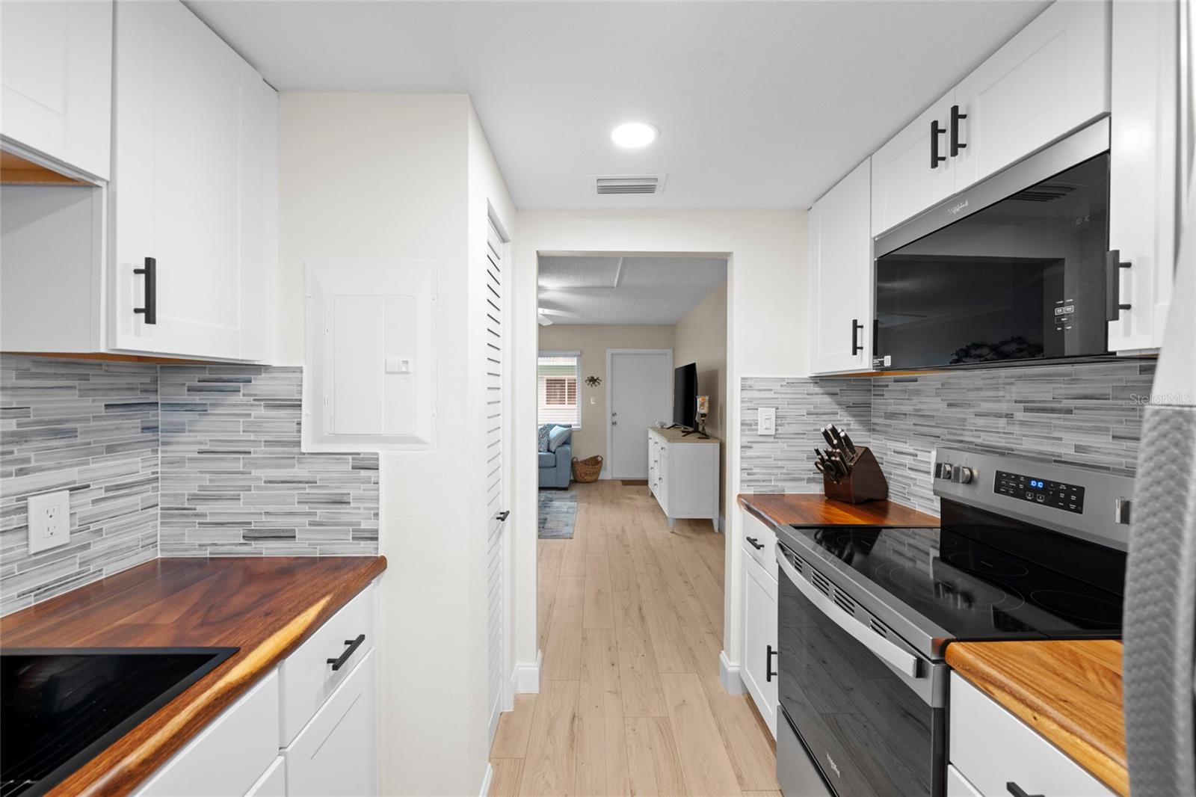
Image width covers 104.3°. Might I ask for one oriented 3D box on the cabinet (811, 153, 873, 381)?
[{"bbox_3d":[1.108,-0.479,1.896,0.290,0.760,0.455,0,1,-1],"label":"cabinet"}]

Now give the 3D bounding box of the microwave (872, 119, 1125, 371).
[{"bbox_3d":[1.122,-0.328,1.289,0.282,0.468,0.753,0,1,-1],"label":"microwave"}]

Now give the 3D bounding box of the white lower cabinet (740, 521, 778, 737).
[{"bbox_3d":[0.952,0.905,1.909,0.602,0.860,0.460,0,1,-1],"label":"white lower cabinet"}]

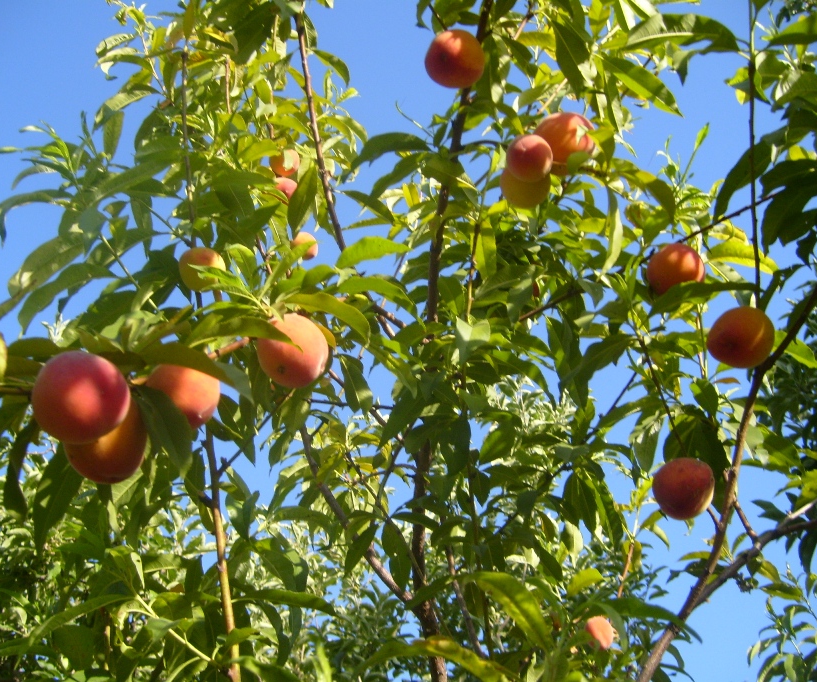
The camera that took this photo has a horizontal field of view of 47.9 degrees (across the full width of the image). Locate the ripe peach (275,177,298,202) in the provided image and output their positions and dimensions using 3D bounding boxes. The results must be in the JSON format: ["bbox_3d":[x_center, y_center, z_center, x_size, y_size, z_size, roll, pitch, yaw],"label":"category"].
[{"bbox_3d":[-0.265,-0.330,2.000,0.058,0.058,0.058,0,-20,0],"label":"ripe peach"}]

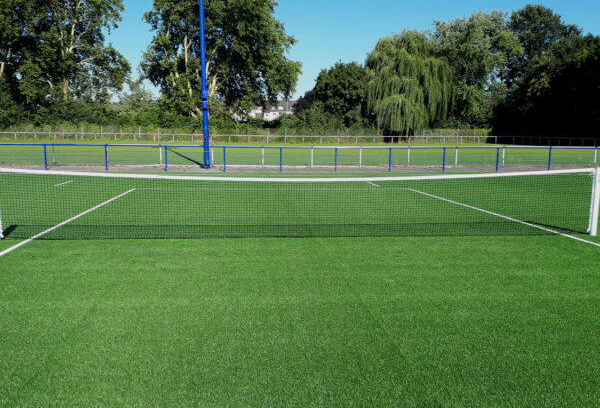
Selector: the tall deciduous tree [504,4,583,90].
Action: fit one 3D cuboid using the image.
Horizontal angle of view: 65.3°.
[{"bbox_3d":[40.910,-21.410,77.750,14.600,22.650,14.500,0,8,0],"label":"tall deciduous tree"}]

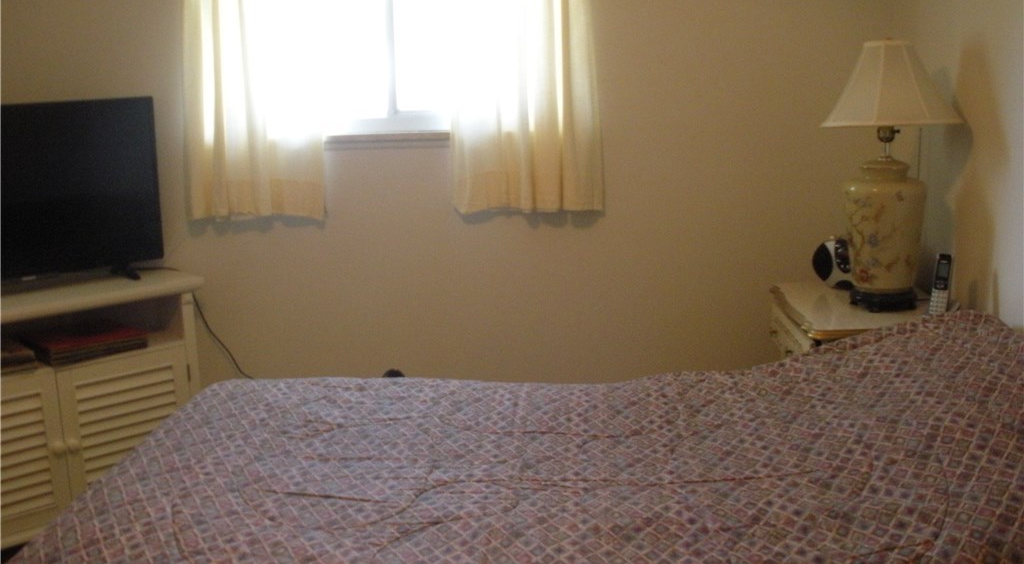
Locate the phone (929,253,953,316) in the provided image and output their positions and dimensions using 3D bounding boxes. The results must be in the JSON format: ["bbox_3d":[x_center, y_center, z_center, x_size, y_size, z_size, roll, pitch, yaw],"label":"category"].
[{"bbox_3d":[1.128,0.008,2.800,0.048,0.167,0.032,6,-5,35],"label":"phone"}]

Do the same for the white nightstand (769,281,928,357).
[{"bbox_3d":[1.010,0.383,3.046,0.450,0.650,0.576,-1,11,5],"label":"white nightstand"}]

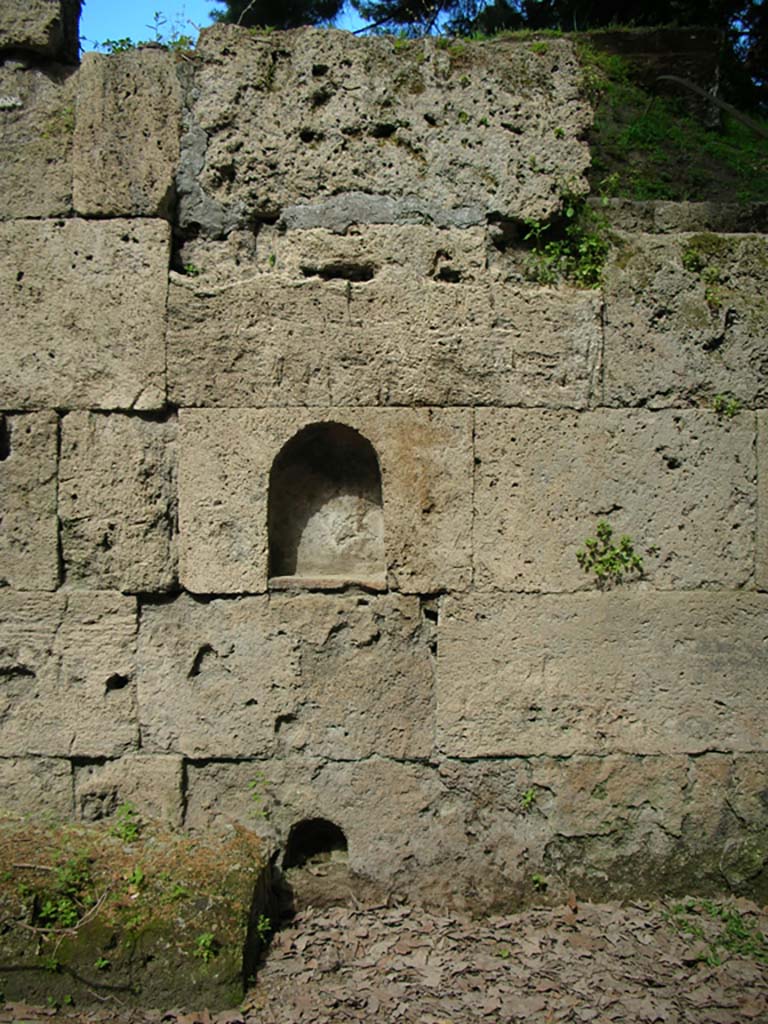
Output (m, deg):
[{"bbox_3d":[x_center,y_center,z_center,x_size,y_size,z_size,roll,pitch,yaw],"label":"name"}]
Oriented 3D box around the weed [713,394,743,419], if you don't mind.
[{"bbox_3d":[1.241,-0.381,3.780,0.108,0.087,0.080,0,0,0],"label":"weed"}]

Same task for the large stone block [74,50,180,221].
[{"bbox_3d":[-0.934,-1.378,3.995,0.393,0.612,0.450,0,0,0],"label":"large stone block"}]

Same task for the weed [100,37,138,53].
[{"bbox_3d":[-0.987,-1.738,3.905,0.134,0.059,0.110,0,0,0],"label":"weed"}]

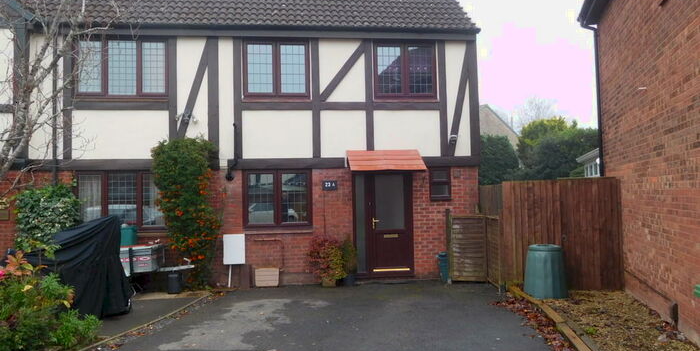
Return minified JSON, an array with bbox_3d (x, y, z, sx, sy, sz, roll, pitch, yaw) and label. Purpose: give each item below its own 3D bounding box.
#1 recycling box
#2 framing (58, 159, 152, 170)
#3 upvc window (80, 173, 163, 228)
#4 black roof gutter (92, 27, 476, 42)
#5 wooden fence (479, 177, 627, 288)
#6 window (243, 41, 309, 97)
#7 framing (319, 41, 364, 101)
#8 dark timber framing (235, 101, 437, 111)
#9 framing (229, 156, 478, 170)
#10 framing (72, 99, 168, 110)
[{"bbox_3d":[-3.642,1.485,8.831,0.750,0.550,0.550,0,-3,-21],"label":"recycling box"},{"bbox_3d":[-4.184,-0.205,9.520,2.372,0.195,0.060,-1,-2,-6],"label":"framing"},{"bbox_3d":[-4.311,0.474,9.595,1.627,1.113,0.100,-1,-3,-6],"label":"upvc window"},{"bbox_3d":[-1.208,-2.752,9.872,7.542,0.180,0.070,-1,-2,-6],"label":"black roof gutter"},{"bbox_3d":[3.522,1.022,8.755,2.120,1.850,0.100,-2,-3,17],"label":"wooden fence"},{"bbox_3d":[-1.449,-2.077,9.941,1.291,1.149,0.090,-1,-2,-6],"label":"window"},{"bbox_3d":[-0.118,-2.063,10.058,0.191,1.454,0.050,37,-5,-3],"label":"framing"},{"bbox_3d":[-0.192,-1.374,10.065,3.972,0.178,0.050,-1,-3,-6],"label":"dark timber framing"},{"bbox_3d":[0.075,-0.233,9.981,4.967,0.228,0.060,-1,-2,-6],"label":"framing"},{"bbox_3d":[-4.344,-1.322,9.612,1.762,0.180,0.050,-1,-2,-6],"label":"framing"}]

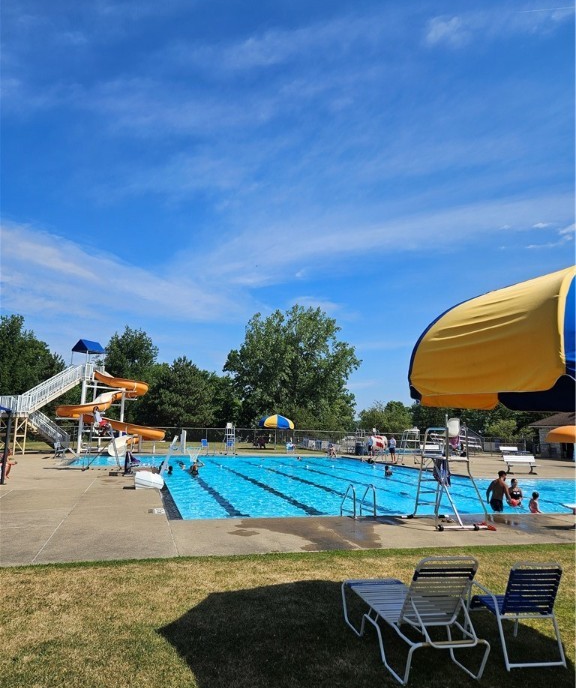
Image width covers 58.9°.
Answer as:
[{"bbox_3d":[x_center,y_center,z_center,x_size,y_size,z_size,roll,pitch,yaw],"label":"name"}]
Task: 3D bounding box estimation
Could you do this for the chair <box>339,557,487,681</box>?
[{"bbox_3d":[1.121,2.420,5.019,0.685,0.980,1.770,3,-10,-12],"label":"chair"}]

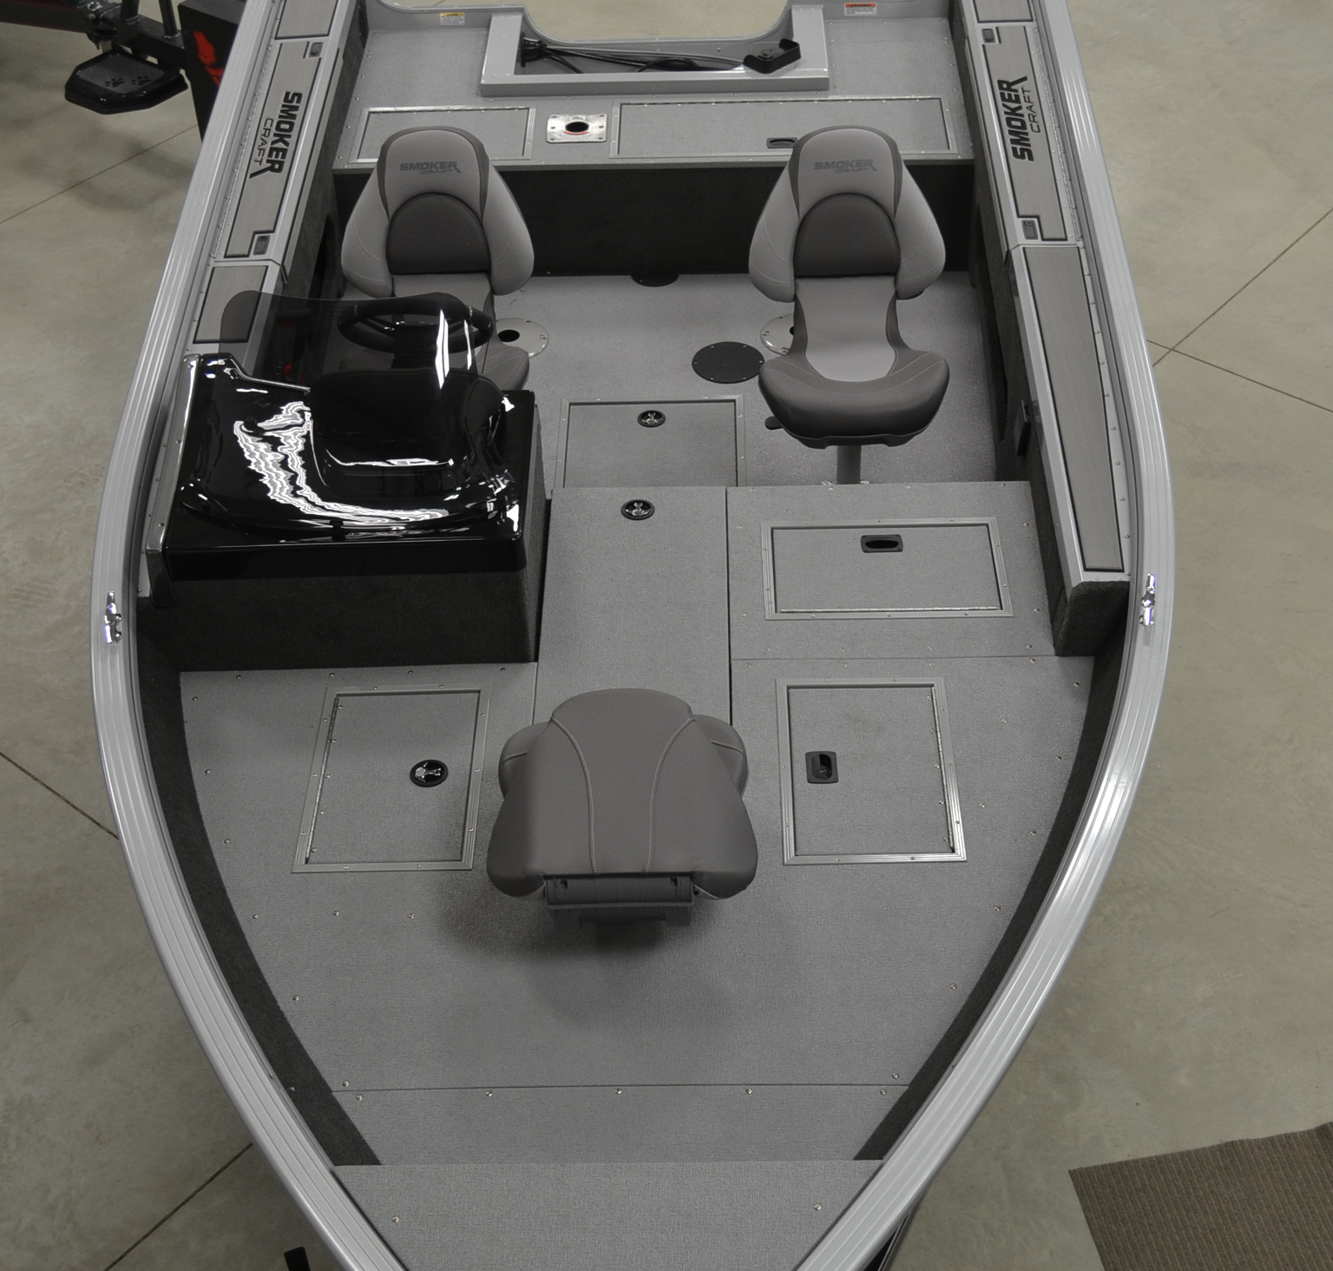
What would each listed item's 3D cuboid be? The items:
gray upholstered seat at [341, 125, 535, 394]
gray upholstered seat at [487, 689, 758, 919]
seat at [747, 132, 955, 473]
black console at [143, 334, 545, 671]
[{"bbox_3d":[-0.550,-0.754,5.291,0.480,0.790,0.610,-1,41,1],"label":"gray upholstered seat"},{"bbox_3d":[-0.069,0.348,3.908,0.480,0.270,0.500,-1,41,1],"label":"gray upholstered seat"},{"bbox_3d":[0.444,-0.717,5.258,0.484,0.855,0.620,-1,41,1],"label":"seat"},{"bbox_3d":[-0.647,-0.313,4.655,0.755,0.520,0.650,-1,41,1],"label":"black console"}]

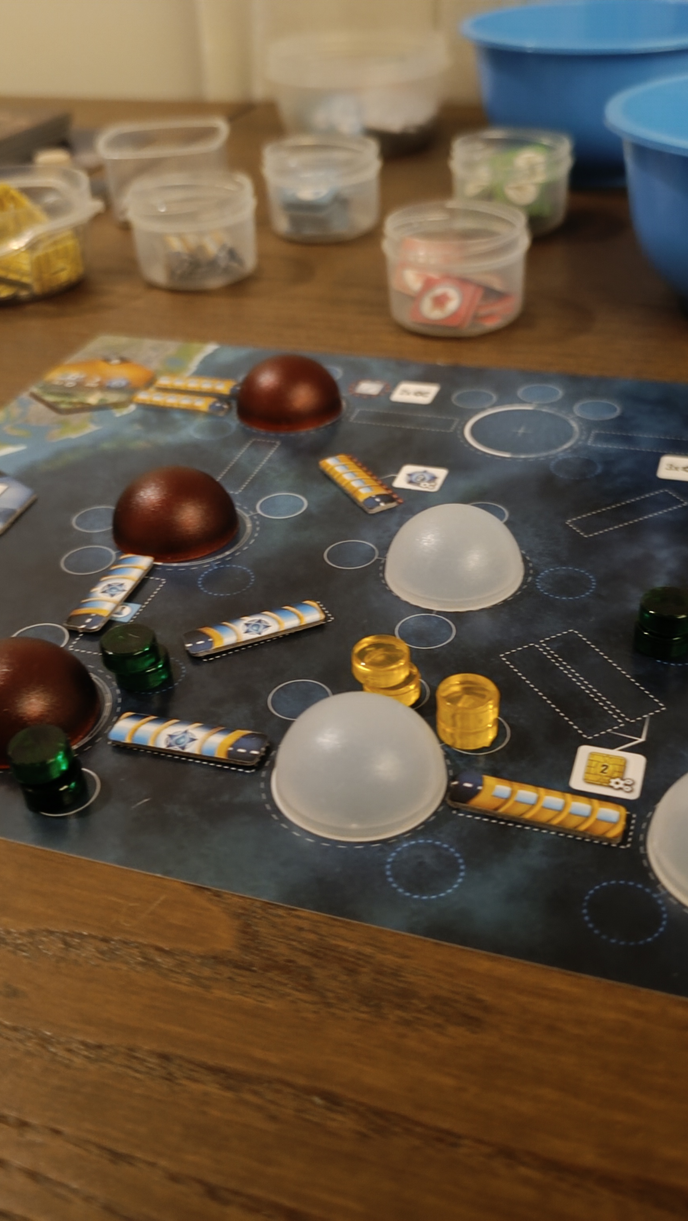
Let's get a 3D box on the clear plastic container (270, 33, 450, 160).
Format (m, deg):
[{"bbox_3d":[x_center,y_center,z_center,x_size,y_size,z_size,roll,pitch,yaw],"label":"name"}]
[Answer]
[{"bbox_3d":[0.008,-0.267,0.584,0.092,0.043,0.092,-3,36,2],"label":"clear plastic container"}]

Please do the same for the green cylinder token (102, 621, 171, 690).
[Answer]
[{"bbox_3d":[-0.043,0.010,0.233,0.013,0.010,0.011,-3,36,-1],"label":"green cylinder token"}]

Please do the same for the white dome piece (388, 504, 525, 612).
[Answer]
[{"bbox_3d":[0.024,-0.015,0.245,0.031,0.015,0.031,-2,35,2],"label":"white dome piece"}]

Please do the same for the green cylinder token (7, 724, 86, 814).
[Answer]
[{"bbox_3d":[-0.054,0.029,0.207,0.011,0.010,0.014,-28,43,-31],"label":"green cylinder token"}]

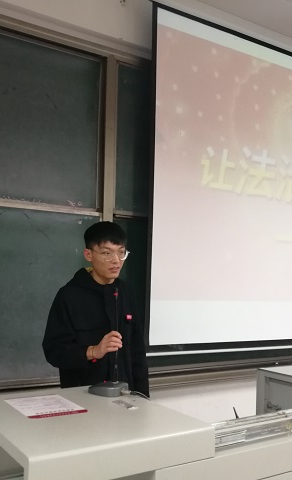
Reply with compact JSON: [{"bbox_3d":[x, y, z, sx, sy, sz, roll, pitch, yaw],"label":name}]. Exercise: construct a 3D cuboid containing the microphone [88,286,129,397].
[{"bbox_3d":[-0.144,0.407,2.073,0.150,0.440,0.125,-1,-6,27],"label":"microphone"}]

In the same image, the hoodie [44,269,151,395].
[{"bbox_3d":[-0.234,0.487,2.294,0.530,0.700,0.370,4,-6,-29],"label":"hoodie"}]

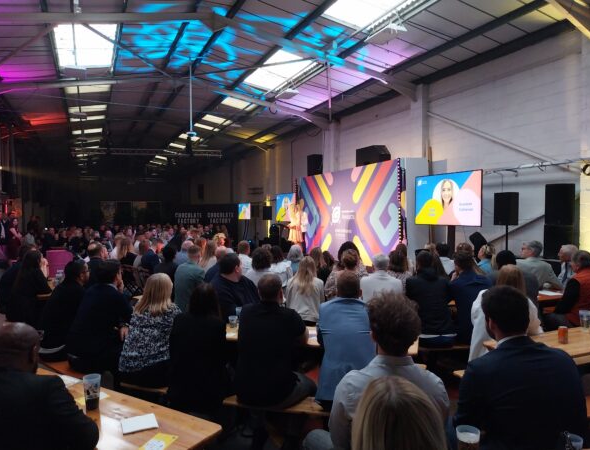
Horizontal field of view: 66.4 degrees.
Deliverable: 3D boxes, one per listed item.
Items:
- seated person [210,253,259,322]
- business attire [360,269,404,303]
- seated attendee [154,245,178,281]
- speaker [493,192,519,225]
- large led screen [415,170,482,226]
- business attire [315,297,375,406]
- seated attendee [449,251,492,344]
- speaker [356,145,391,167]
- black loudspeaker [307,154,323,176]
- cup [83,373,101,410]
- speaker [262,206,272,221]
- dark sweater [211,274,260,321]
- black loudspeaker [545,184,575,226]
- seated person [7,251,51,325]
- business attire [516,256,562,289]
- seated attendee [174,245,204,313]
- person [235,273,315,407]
[{"bbox_3d":[-0.470,0.910,4.250,0.540,1.300,0.750,1,1,32],"label":"seated person"},{"bbox_3d":[0.865,0.764,4.567,0.470,0.660,0.360,0,1,-5],"label":"business attire"},{"bbox_3d":[-1.740,0.900,6.400,0.470,1.260,0.720,1,1,28],"label":"seated attendee"},{"bbox_3d":[3.720,-0.285,7.950,0.360,0.580,0.370,0,1,-18],"label":"speaker"},{"bbox_3d":[2.928,-0.480,8.656,0.070,0.990,1.740,-1,1,-25],"label":"large led screen"},{"bbox_3d":[0.345,0.808,2.968,0.470,0.690,0.360,0,1,4],"label":"business attire"},{"bbox_3d":[1.610,0.900,4.320,0.500,1.320,0.750,0,1,-12],"label":"seated attendee"},{"bbox_3d":[2.029,-1.700,11.367,0.480,0.520,0.700,-1,2,-40],"label":"speaker"},{"bbox_3d":[0.700,-1.990,15.200,0.440,0.720,0.440,-1,1,-35],"label":"black loudspeaker"},{"bbox_3d":[-0.930,0.765,2.070,0.086,0.148,0.086,0,1,0],"label":"cup"},{"bbox_3d":[-1.144,-0.437,18.595,0.370,0.580,0.360,0,1,22],"label":"speaker"},{"bbox_3d":[-0.545,0.771,4.237,0.520,0.660,0.380,0,1,18],"label":"dark sweater"},{"bbox_3d":[4.240,-0.310,7.200,0.400,0.650,0.410,-1,1,-43],"label":"black loudspeaker"},{"bbox_3d":[-2.880,0.932,5.121,0.720,1.240,0.520,-1,2,-42],"label":"seated person"},{"bbox_3d":[3.100,0.710,5.700,0.510,0.600,0.400,-1,1,-38],"label":"business attire"},{"bbox_3d":[-1.300,0.898,5.820,0.500,1.280,0.700,1,1,28],"label":"seated attendee"},{"bbox_3d":[-0.110,0.945,3.091,0.540,1.280,0.720,0,1,10],"label":"person"}]

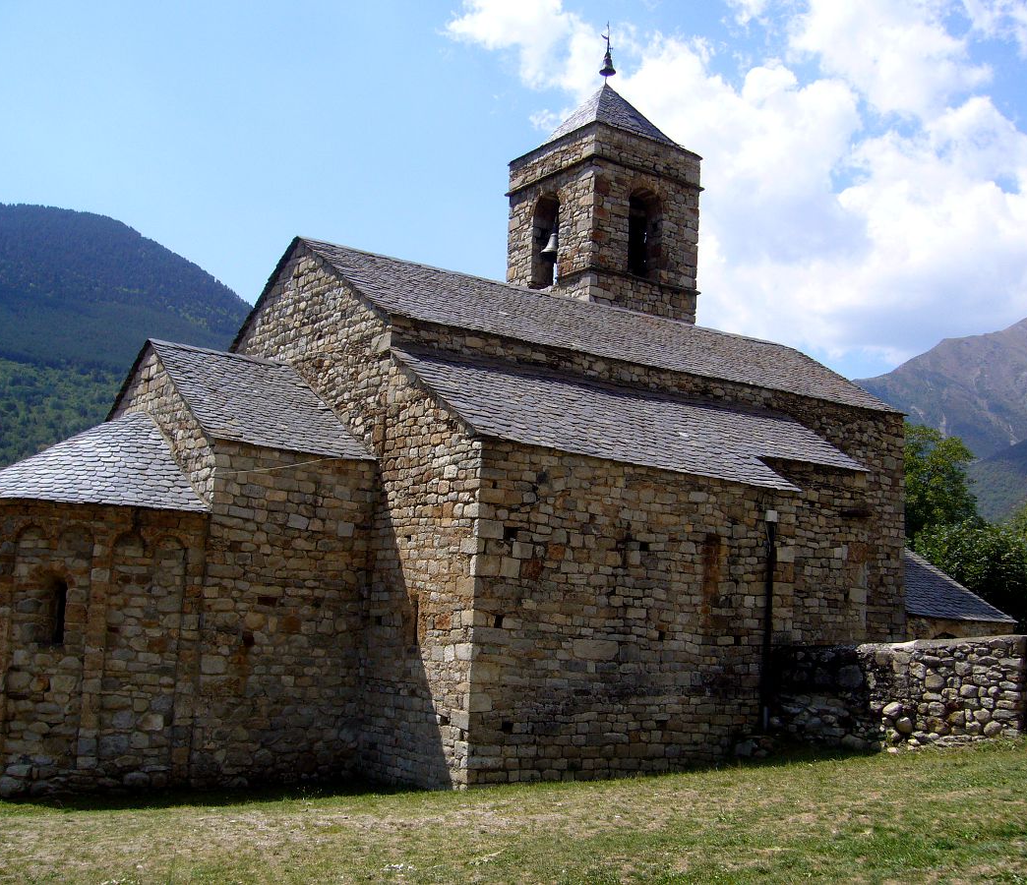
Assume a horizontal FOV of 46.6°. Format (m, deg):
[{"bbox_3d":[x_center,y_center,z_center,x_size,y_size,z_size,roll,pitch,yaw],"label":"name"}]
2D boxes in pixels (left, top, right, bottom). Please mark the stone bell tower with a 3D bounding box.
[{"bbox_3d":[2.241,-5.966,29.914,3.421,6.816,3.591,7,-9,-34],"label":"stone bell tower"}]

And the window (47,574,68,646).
[{"bbox_3d":[-5.854,2.181,15.443,0.262,0.874,0.300,3,-7,-2],"label":"window"}]

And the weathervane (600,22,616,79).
[{"bbox_3d":[2.421,-9.998,30.435,0.414,1.533,0.414,2,-7,0],"label":"weathervane"}]

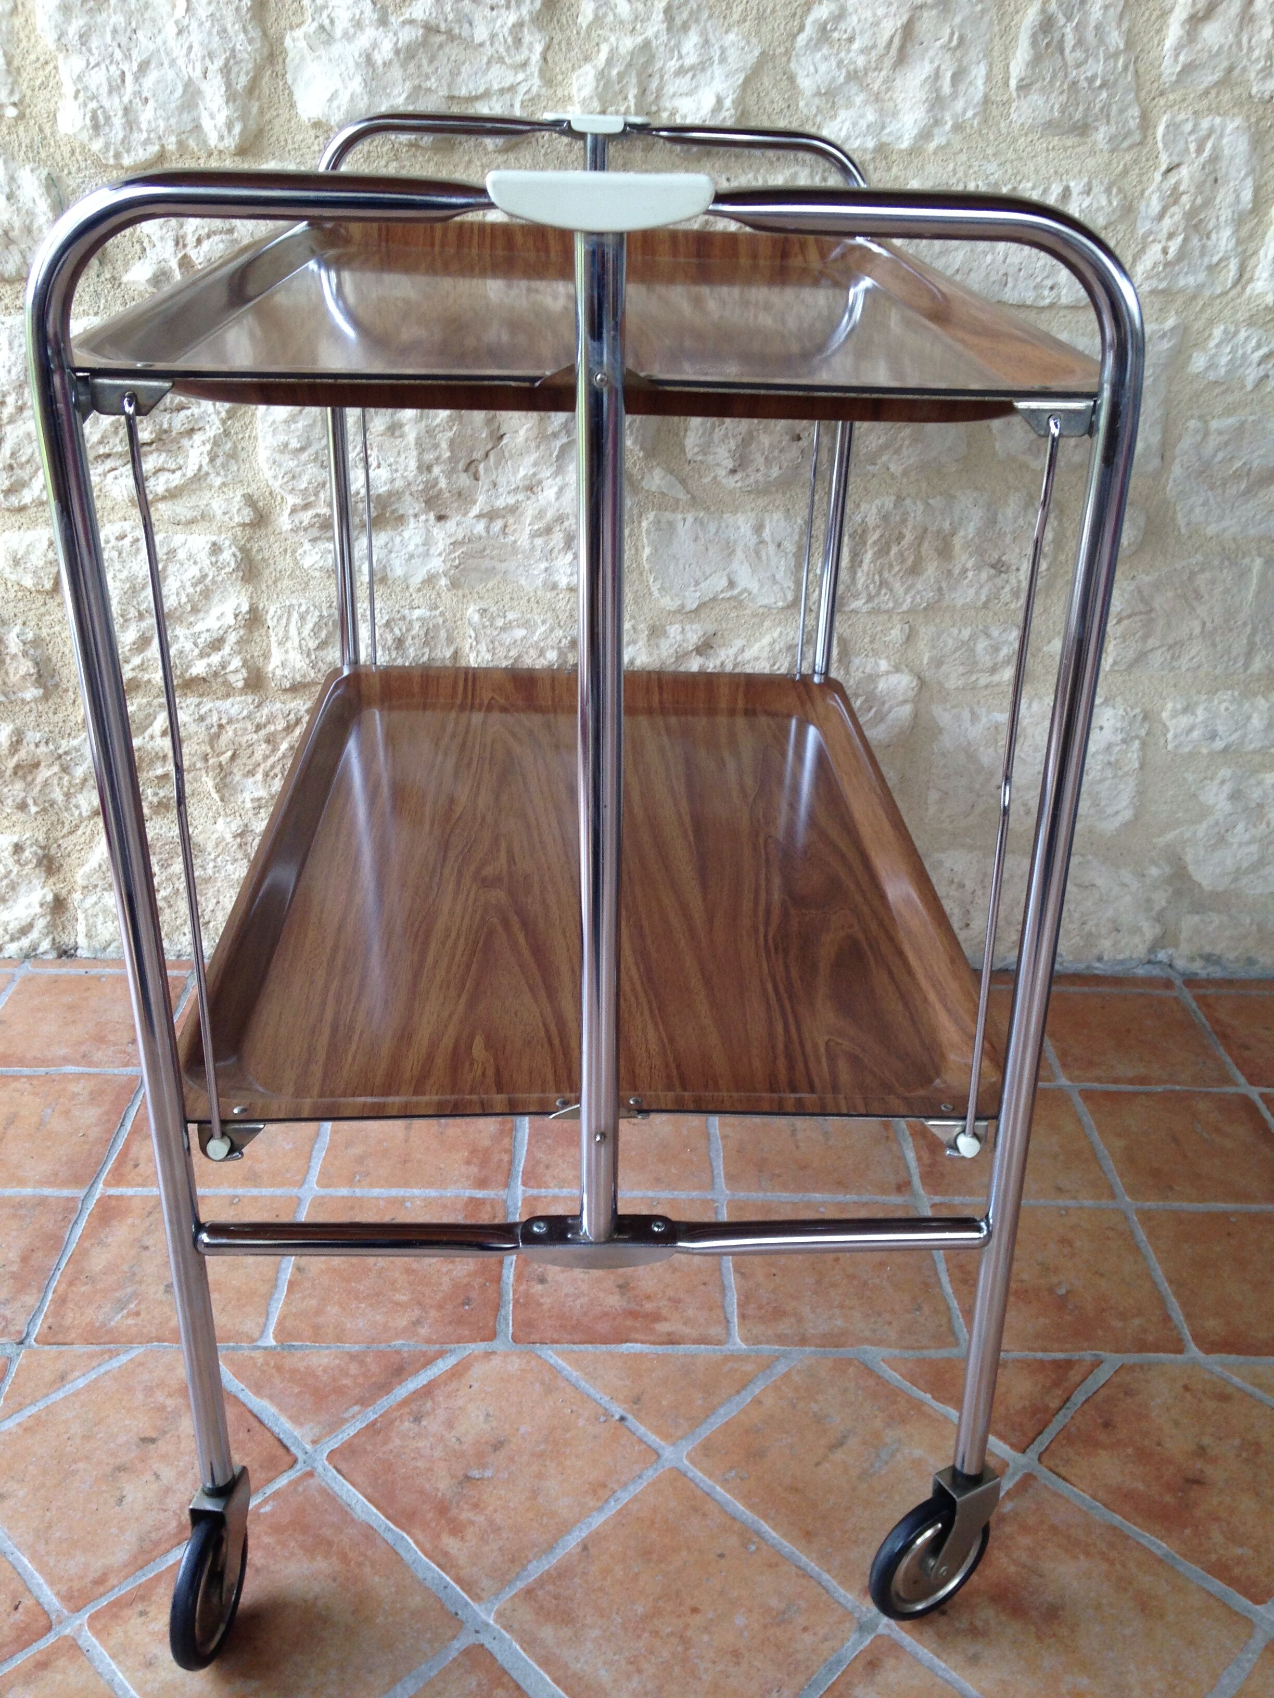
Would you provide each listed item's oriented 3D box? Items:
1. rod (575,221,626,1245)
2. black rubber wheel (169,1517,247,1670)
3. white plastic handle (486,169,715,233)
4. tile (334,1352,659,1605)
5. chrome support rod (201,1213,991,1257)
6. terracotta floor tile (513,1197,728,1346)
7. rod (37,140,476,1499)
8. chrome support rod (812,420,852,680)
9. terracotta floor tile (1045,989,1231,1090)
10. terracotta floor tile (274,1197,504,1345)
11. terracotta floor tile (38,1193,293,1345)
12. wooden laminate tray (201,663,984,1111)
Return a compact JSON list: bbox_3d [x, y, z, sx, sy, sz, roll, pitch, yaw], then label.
[{"bbox_3d":[-0.015,-0.018,0.696,0.018,0.473,0.018,0,27,-2],"label":"rod"},{"bbox_3d":[-0.229,0.396,0.870,0.017,0.083,0.083,5,27,6],"label":"black rubber wheel"},{"bbox_3d":[-0.014,-0.243,0.604,0.086,0.024,0.028,0,26,-2],"label":"white plastic handle"},{"bbox_3d":[-0.090,0.383,1.008,0.150,0.010,0.150,24,34,38],"label":"tile"},{"bbox_3d":[-0.020,0.187,0.784,0.380,0.019,0.019,0,26,-2],"label":"chrome support rod"},{"bbox_3d":[-0.013,0.305,1.167,0.150,0.010,0.150,1,27,-2],"label":"terracotta floor tile"},{"bbox_3d":[-0.142,0.052,0.726,0.171,0.660,0.020,0,27,-2],"label":"rod"},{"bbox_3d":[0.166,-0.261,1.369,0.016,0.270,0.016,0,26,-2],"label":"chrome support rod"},{"bbox_3d":[0.450,0.175,1.485,0.150,0.010,0.154,0,26,-2],"label":"terracotta floor tile"},{"bbox_3d":[-0.170,0.303,1.163,0.150,0.010,0.150,1,27,-2],"label":"terracotta floor tile"},{"bbox_3d":[-0.329,0.301,1.158,0.150,0.010,0.150,1,27,-2],"label":"terracotta floor tile"},{"bbox_3d":[-0.030,-0.002,1.084,0.422,0.030,0.648,0,26,-2],"label":"wooden laminate tray"}]

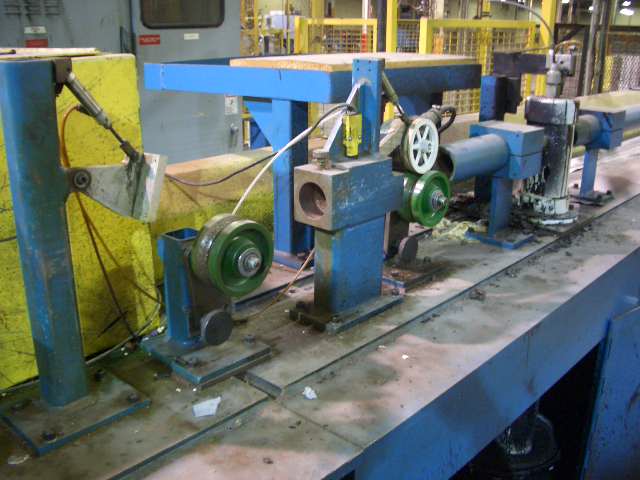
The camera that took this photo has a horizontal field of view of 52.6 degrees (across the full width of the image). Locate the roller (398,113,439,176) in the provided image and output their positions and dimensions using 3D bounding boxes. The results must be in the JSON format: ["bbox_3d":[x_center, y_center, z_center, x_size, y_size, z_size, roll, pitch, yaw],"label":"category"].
[{"bbox_3d":[0.335,-0.315,2.180,0.040,0.187,0.187,15,23,39],"label":"roller"}]

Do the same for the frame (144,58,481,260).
[{"bbox_3d":[-0.022,-0.446,2.950,1.064,0.690,1.048,15,23,39],"label":"frame"}]

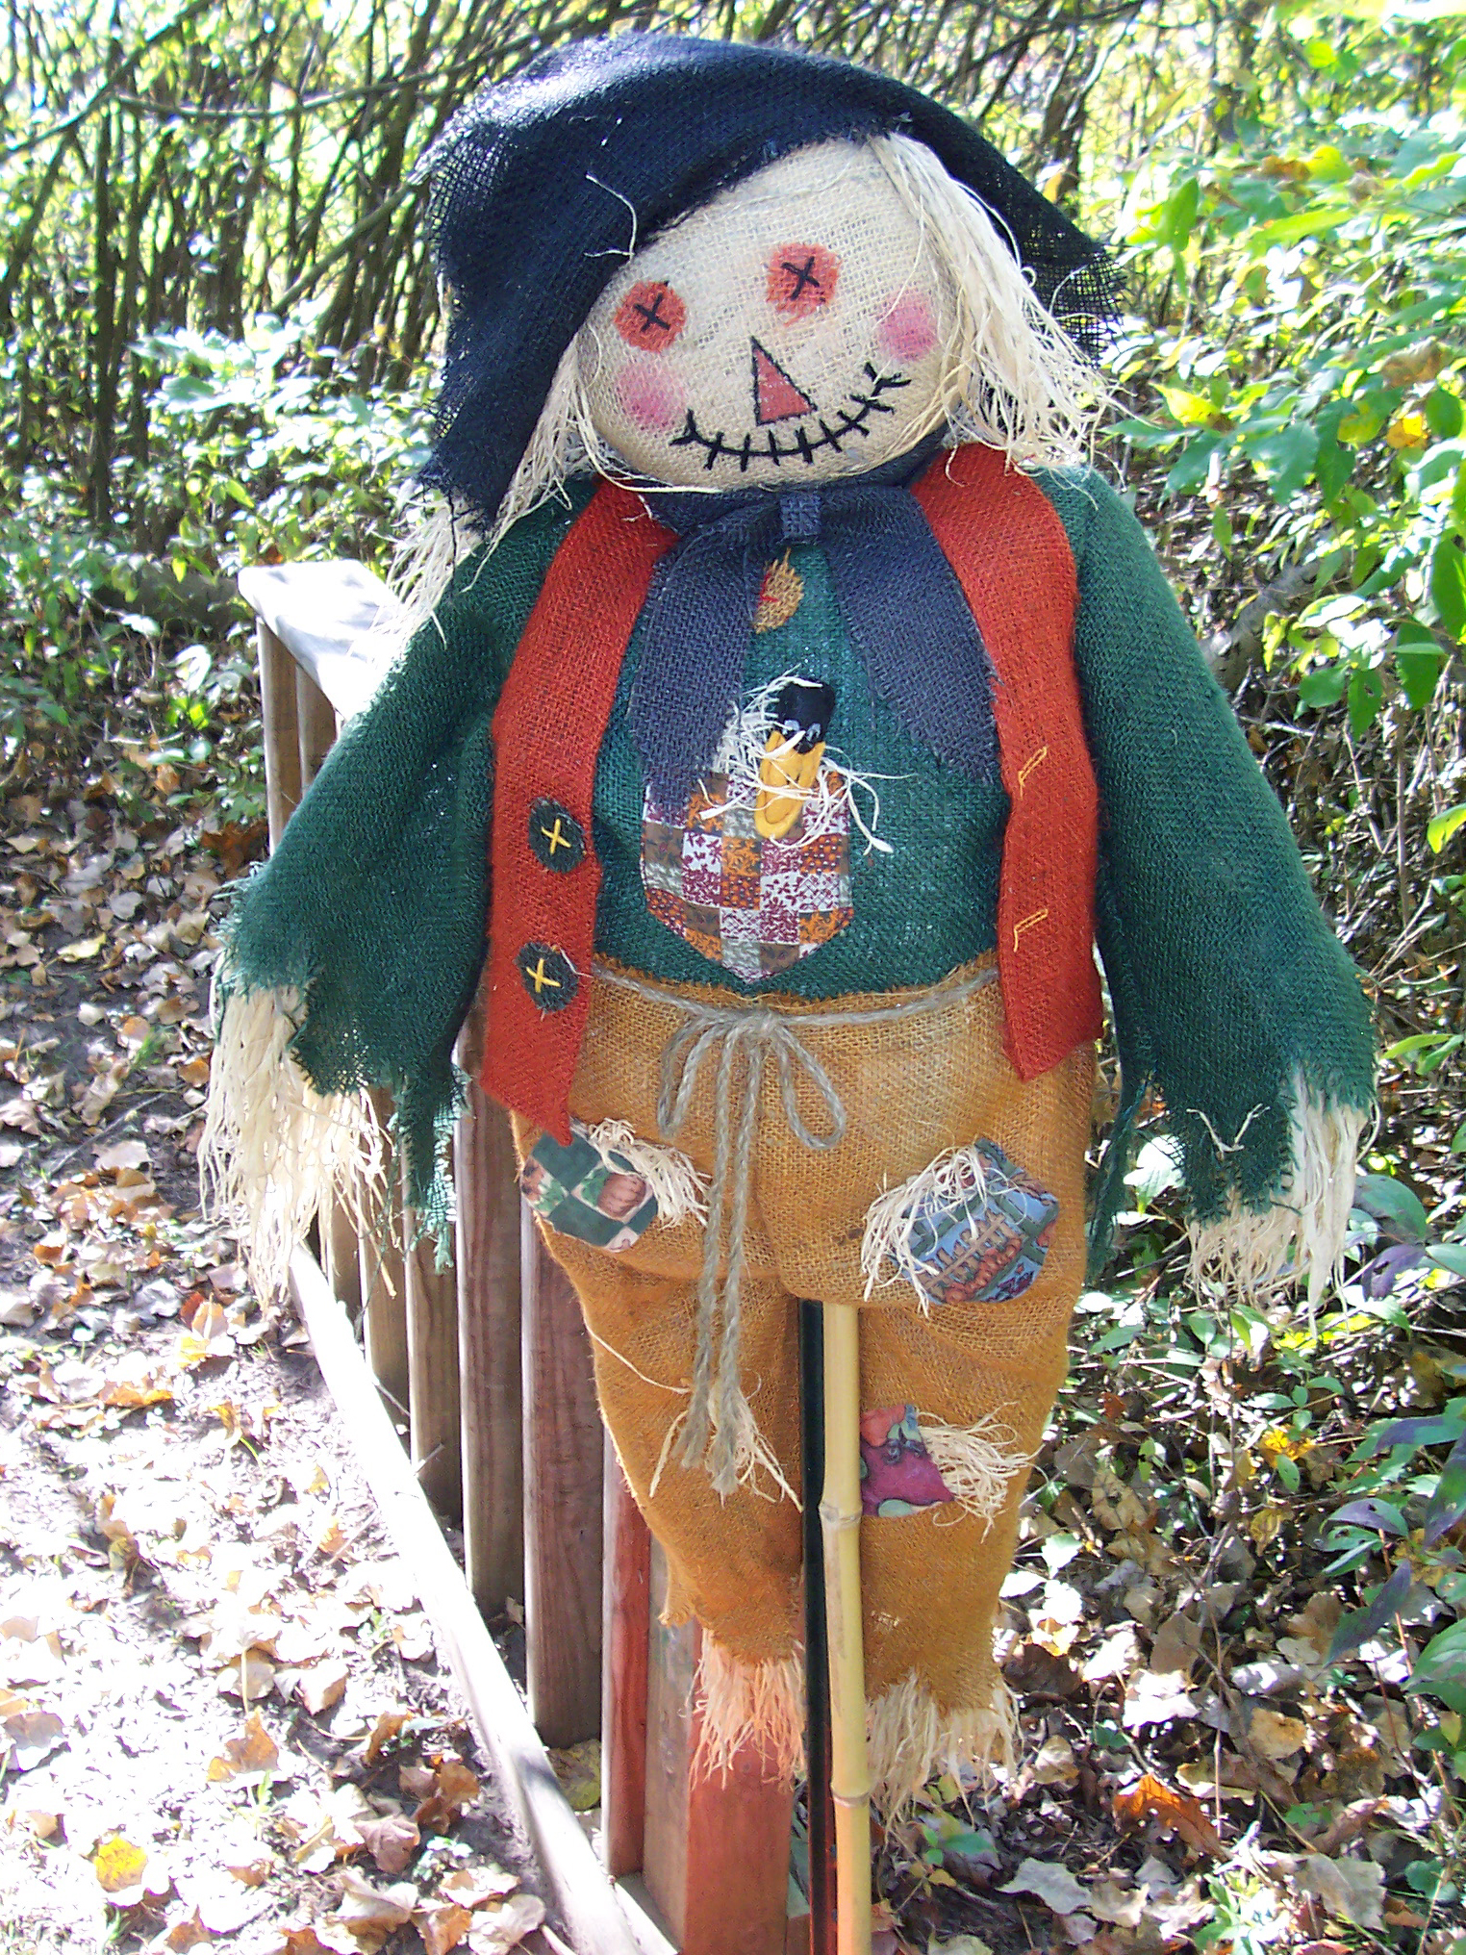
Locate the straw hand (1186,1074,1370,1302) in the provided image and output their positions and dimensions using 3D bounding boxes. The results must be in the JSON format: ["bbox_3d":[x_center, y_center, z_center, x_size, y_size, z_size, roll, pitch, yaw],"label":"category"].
[{"bbox_3d":[0.346,0.137,1.330,0.100,0.135,0.065,2,22,0],"label":"straw hand"}]

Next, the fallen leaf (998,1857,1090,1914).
[{"bbox_3d":[0.273,0.784,1.810,0.071,0.020,0.042,12,25,21],"label":"fallen leaf"}]

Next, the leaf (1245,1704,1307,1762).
[{"bbox_3d":[0.540,0.751,2.077,0.062,0.020,0.066,9,24,18],"label":"leaf"}]

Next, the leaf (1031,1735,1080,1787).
[{"bbox_3d":[0.297,0.726,1.939,0.039,0.025,0.047,3,23,3],"label":"leaf"}]

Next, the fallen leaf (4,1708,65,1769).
[{"bbox_3d":[-0.656,0.711,1.955,0.051,0.020,0.059,-18,30,-37],"label":"fallen leaf"}]

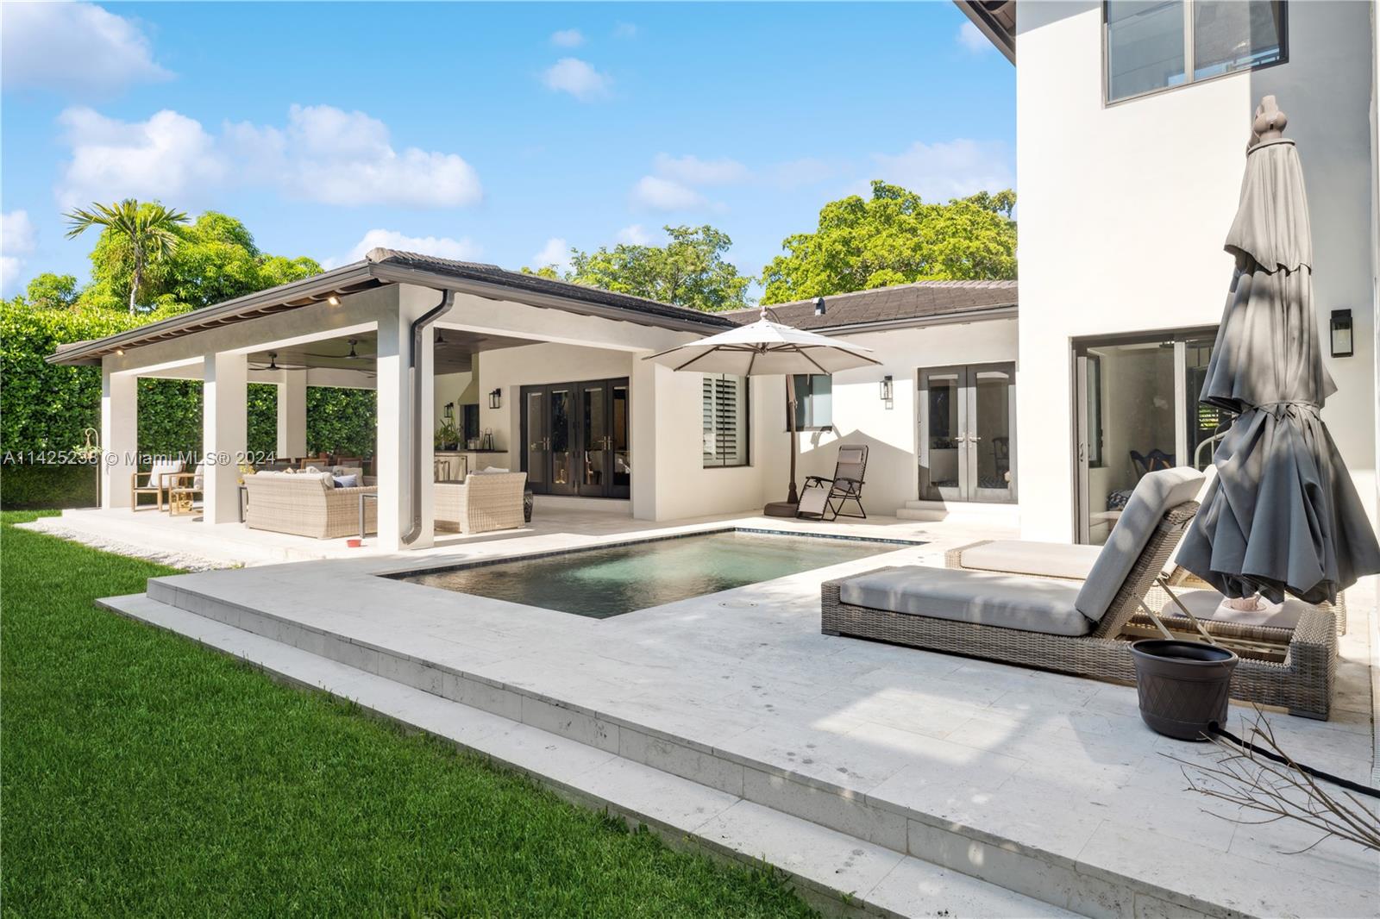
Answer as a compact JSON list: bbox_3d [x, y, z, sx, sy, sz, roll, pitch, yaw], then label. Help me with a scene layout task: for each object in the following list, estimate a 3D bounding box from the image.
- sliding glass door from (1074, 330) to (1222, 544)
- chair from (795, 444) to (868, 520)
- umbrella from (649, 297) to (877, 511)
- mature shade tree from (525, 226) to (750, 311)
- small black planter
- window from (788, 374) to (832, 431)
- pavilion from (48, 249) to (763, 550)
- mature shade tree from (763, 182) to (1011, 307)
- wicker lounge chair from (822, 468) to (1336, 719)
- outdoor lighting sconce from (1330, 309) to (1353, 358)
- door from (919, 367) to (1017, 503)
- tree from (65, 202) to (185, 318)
[{"bbox_3d":[4.268,-0.093,7.031,1.726,2.101,0.120,1,1,40],"label":"sliding glass door"},{"bbox_3d":[2.156,0.337,12.185,0.950,1.110,0.670,-1,1,-38],"label":"chair"},{"bbox_3d":[1.116,-0.589,11.398,3.300,3.000,3.683,0,1,21],"label":"umbrella"},{"bbox_3d":[-1.704,-3.771,29.080,8.200,9.391,8.200,0,1,0],"label":"mature shade tree"},{"bbox_3d":[1.922,0.896,3.137,0.361,0.303,0.361,0,1,0],"label":"small black planter"},{"bbox_3d":[1.970,-0.958,13.261,0.857,0.988,0.110,1,1,40],"label":"window"},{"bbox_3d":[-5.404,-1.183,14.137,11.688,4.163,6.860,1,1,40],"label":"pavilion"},{"bbox_3d":[7.207,-4.208,27.087,9.800,10.241,9.800,0,1,0],"label":"mature shade tree"},{"bbox_3d":[1.949,0.527,4.316,2.325,0.999,0.899,1,1,40],"label":"wicker lounge chair"},{"bbox_3d":[5.008,-0.970,6.182,0.131,0.376,0.160,1,1,40],"label":"outdoor lighting sconce"},{"bbox_3d":[3.994,-0.370,11.622,1.474,1.998,0.120,1,1,40],"label":"door"},{"bbox_3d":[-14.624,-2.810,21.067,2.900,7.878,2.900,0,1,0],"label":"tree"}]

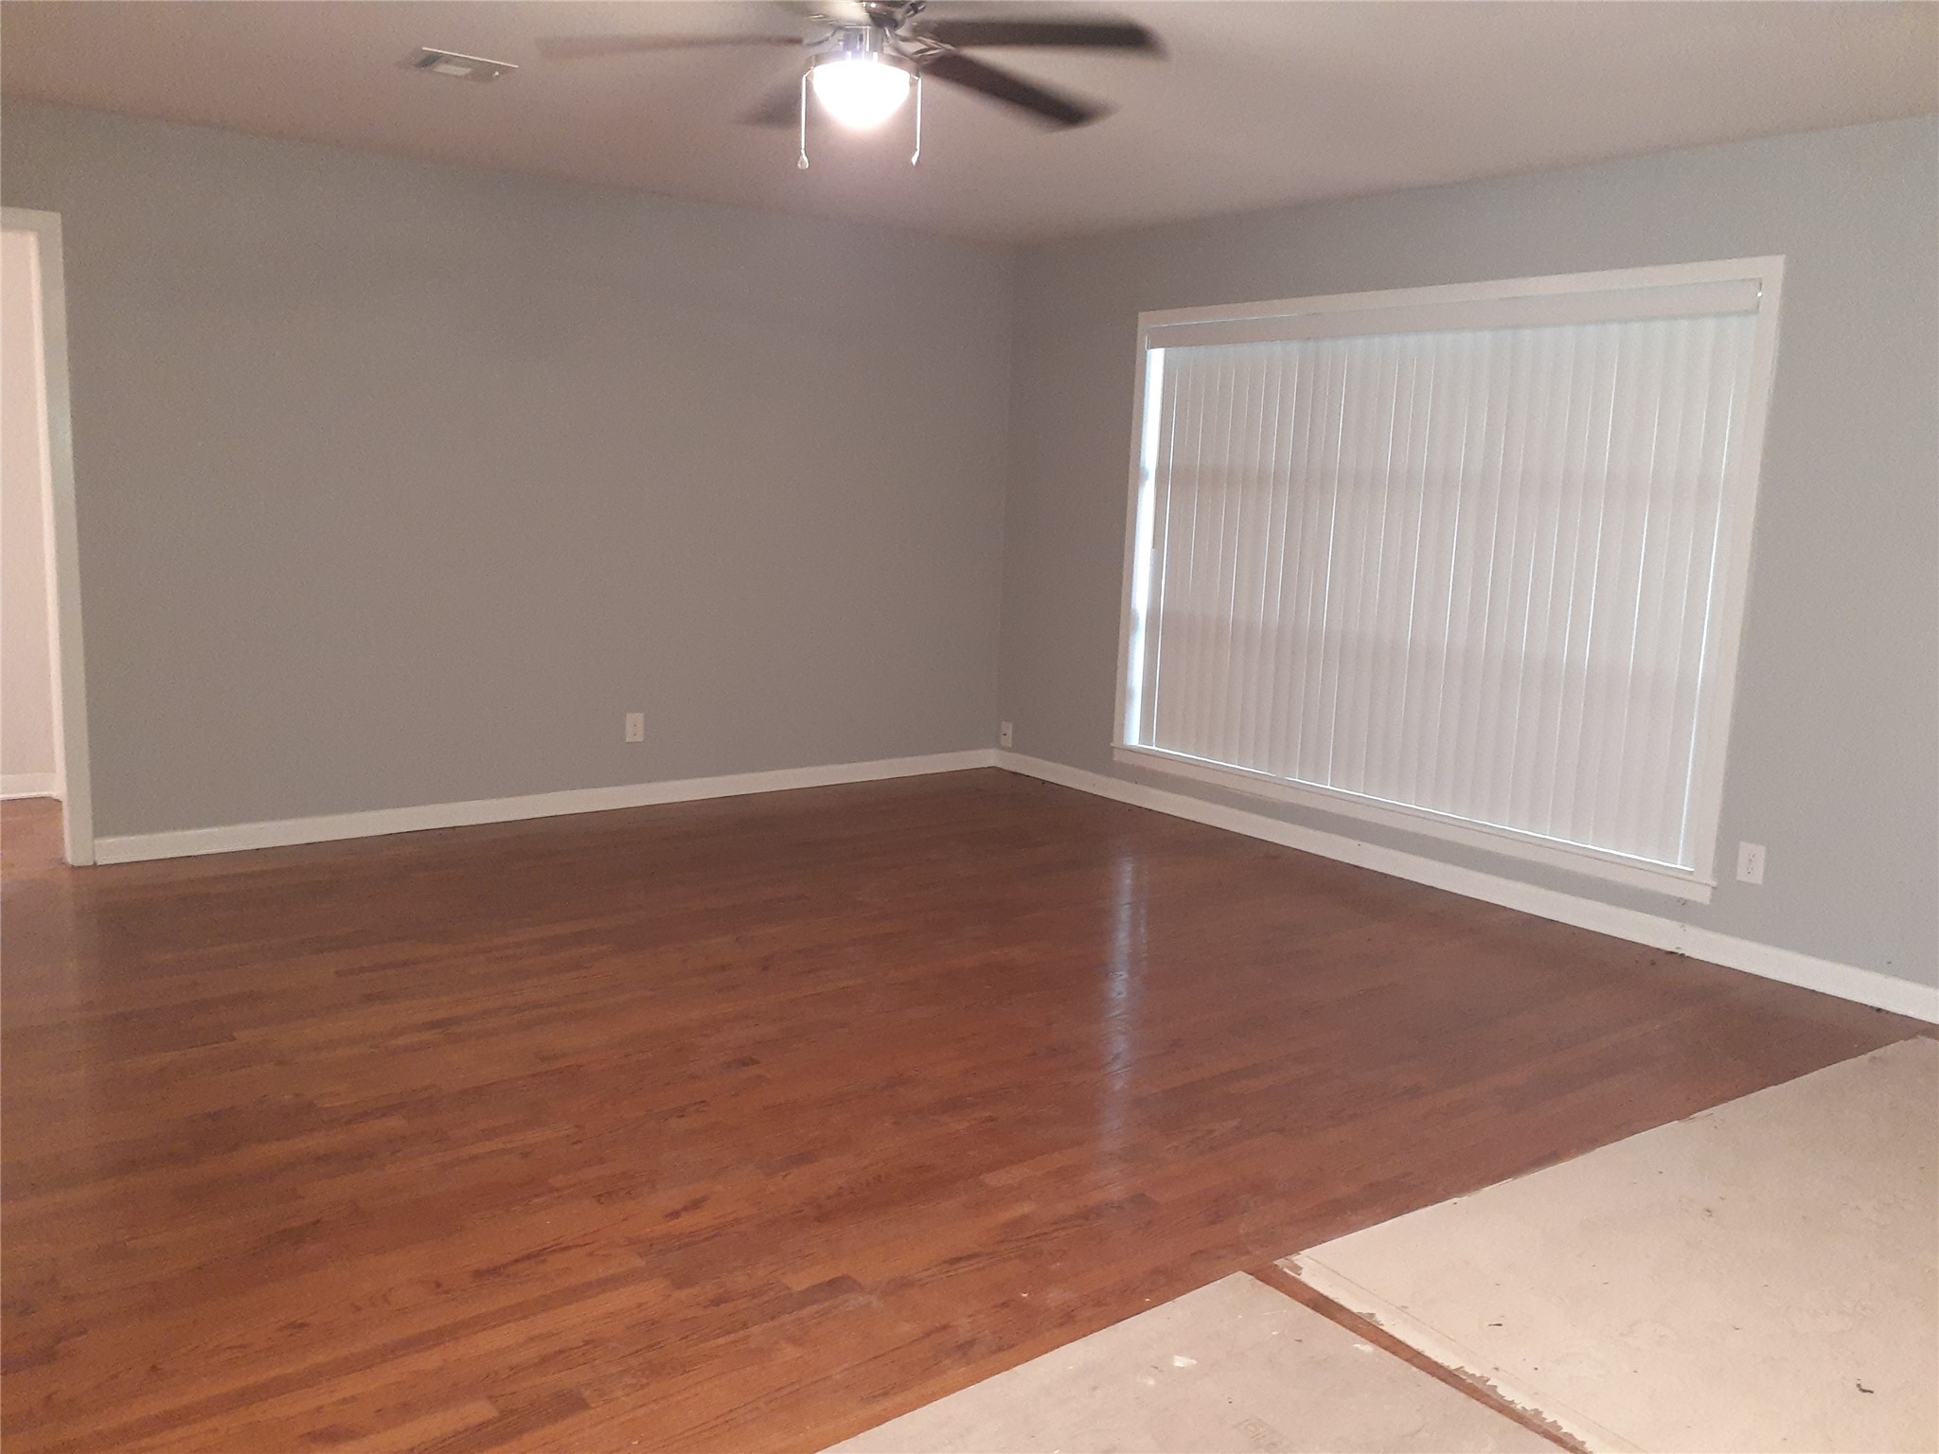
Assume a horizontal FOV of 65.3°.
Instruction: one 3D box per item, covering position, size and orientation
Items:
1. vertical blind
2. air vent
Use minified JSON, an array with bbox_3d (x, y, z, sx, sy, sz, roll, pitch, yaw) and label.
[{"bbox_3d":[1.520,-0.594,5.539,0.090,1.755,2.510,-5,12,-38],"label":"vertical blind"},{"bbox_3d":[-1.377,-1.778,4.071,0.265,0.030,0.230,-5,12,-38],"label":"air vent"}]

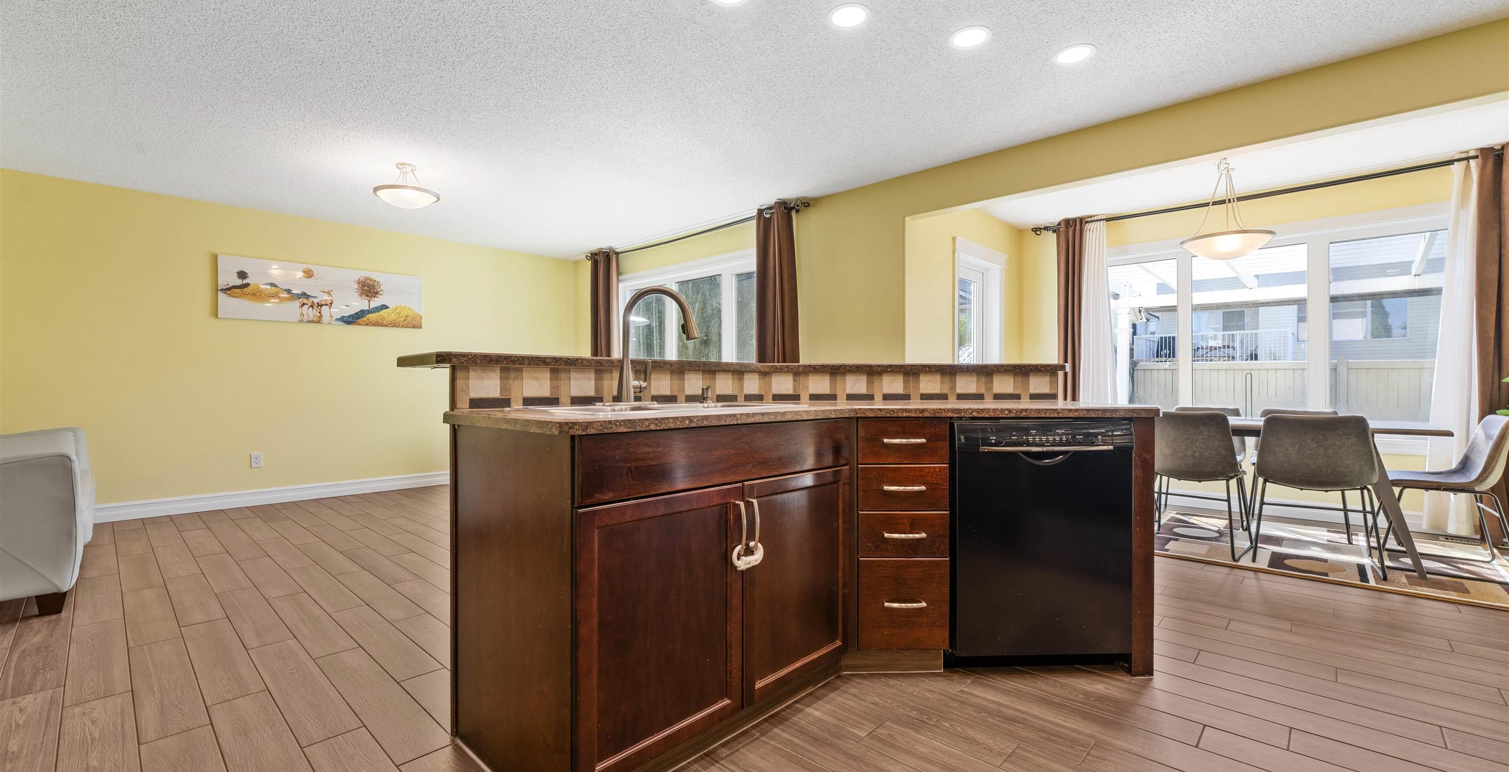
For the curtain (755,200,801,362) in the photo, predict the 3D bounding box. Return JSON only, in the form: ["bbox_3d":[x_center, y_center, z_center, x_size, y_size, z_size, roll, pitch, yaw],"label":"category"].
[{"bbox_3d":[0.200,-0.227,4.594,0.420,2.380,0.120,0,0,42],"label":"curtain"}]

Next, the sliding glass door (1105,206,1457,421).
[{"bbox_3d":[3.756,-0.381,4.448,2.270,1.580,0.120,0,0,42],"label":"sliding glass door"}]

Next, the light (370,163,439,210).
[{"bbox_3d":[-2.294,-1.314,3.880,0.380,0.290,0.380,0,0,42],"label":"light"}]

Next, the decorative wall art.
[{"bbox_3d":[-3.753,-0.798,5.188,0.035,0.500,1.466,0,0,44],"label":"decorative wall art"}]

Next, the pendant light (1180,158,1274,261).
[{"bbox_3d":[3.081,-1.145,3.830,0.478,0.640,0.478,0,0,42],"label":"pendant light"}]

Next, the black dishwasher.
[{"bbox_3d":[0.956,0.535,2.263,0.600,0.845,0.600,0,0,-3],"label":"black dishwasher"}]

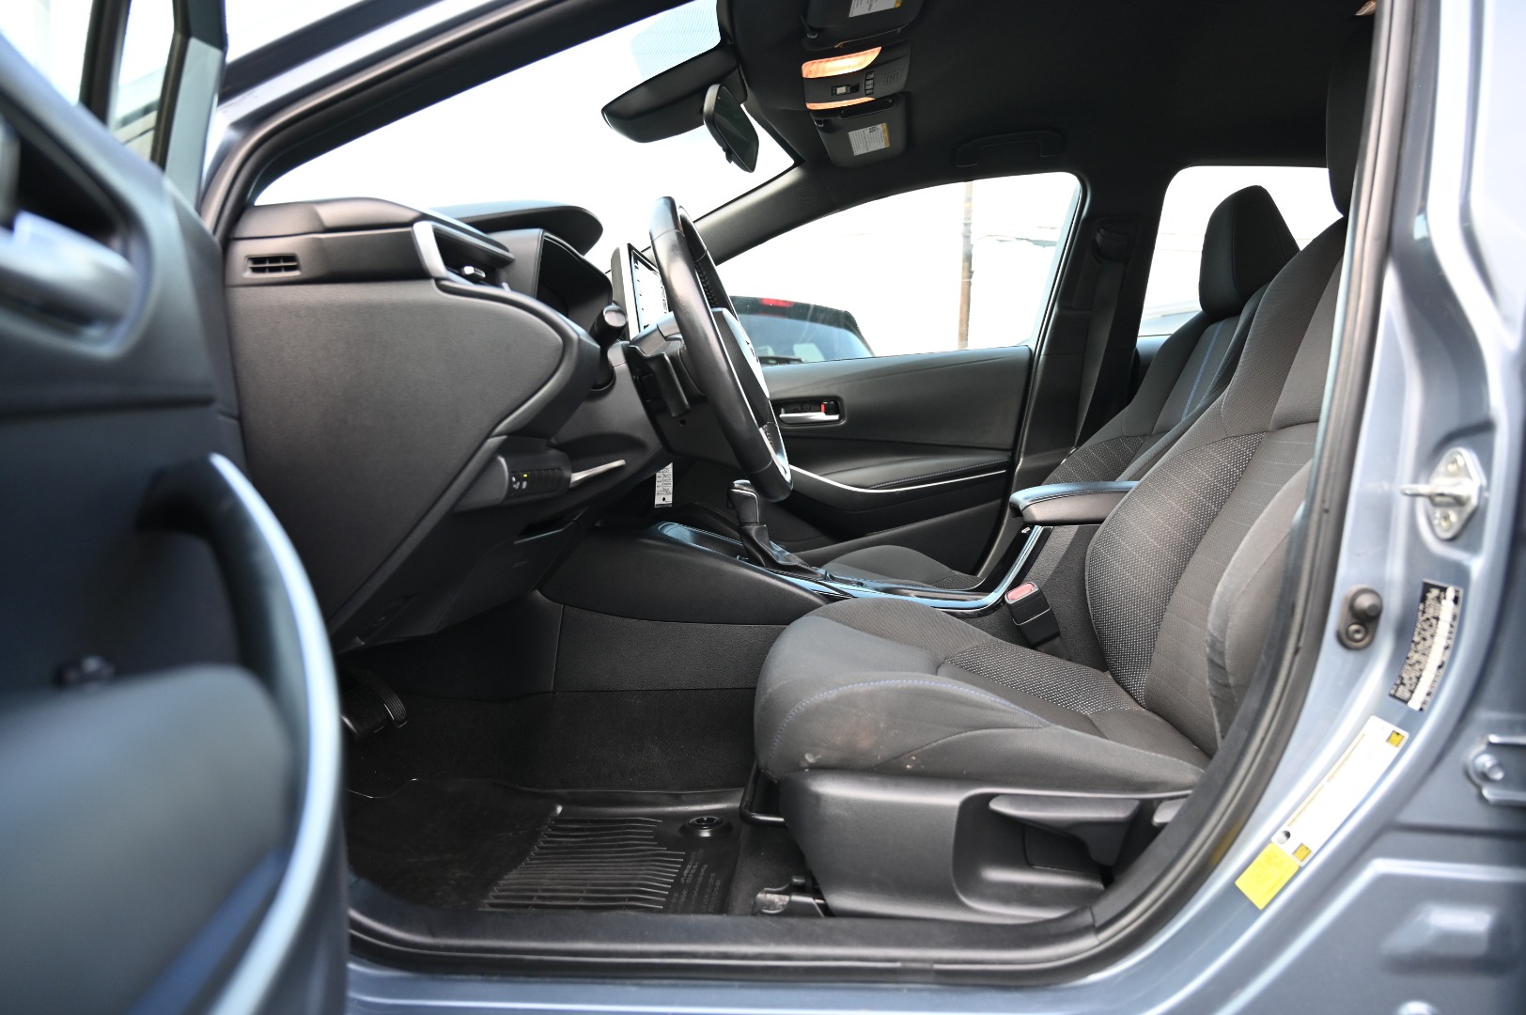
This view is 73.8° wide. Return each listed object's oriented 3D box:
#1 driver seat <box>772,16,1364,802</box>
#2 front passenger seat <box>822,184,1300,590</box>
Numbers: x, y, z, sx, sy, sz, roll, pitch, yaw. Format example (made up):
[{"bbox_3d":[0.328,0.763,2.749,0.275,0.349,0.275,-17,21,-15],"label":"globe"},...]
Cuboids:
[{"bbox_3d":[0.419,-0.096,1.136,0.860,0.880,0.530,0,9,4],"label":"driver seat"},{"bbox_3d":[0.550,-0.151,1.858,0.870,0.830,0.530,0,9,4],"label":"front passenger seat"}]

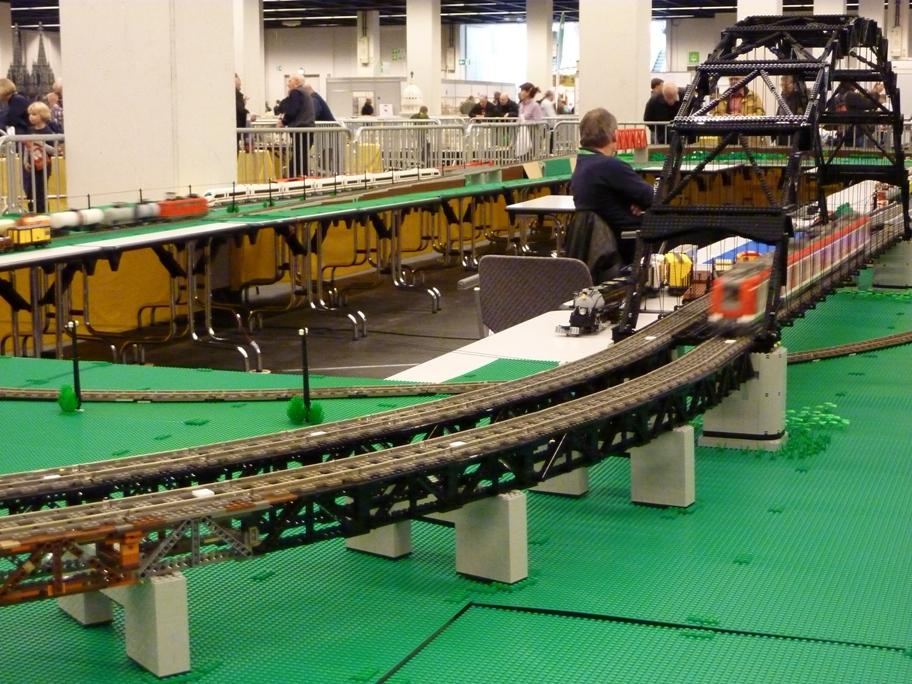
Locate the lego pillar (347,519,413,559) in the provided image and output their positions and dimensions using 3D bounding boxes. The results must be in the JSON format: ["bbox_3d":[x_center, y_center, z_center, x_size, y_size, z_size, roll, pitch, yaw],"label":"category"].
[{"bbox_3d":[-0.097,0.209,1.925,0.080,0.098,0.032,6,11,38],"label":"lego pillar"}]

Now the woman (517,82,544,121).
[{"bbox_3d":[0.905,-2.316,18.865,0.360,1.610,0.460,-4,9,-23],"label":"woman"}]

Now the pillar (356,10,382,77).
[{"bbox_3d":[-4.261,-13.185,76.794,0.820,6.370,0.820,3,9,20],"label":"pillar"}]

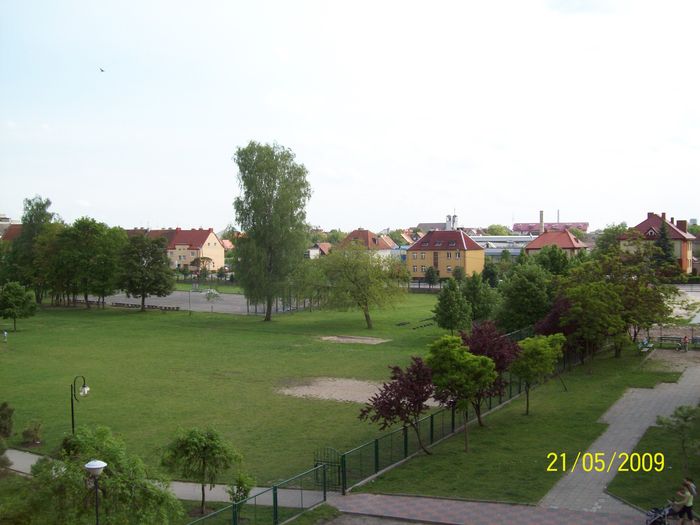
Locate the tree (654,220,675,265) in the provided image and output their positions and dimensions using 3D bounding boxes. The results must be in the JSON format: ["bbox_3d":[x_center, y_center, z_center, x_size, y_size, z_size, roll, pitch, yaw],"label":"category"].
[{"bbox_3d":[60.383,-2.553,139.724,4.423,11.191,4.423,0,3,23],"label":"tree"}]

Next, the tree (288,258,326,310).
[{"bbox_3d":[-5.612,2.975,96.126,5.018,7.007,5.018,0,2,0],"label":"tree"}]

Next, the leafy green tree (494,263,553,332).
[{"bbox_3d":[16.790,3.622,70.131,5.409,7.253,5.409,0,3,13],"label":"leafy green tree"}]

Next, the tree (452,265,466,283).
[{"bbox_3d":[23.659,3.032,157.061,3.020,5.200,2.930,-1,1,9],"label":"tree"}]

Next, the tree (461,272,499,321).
[{"bbox_3d":[14.427,3.826,80.623,4.105,5.891,4.105,0,3,10],"label":"tree"}]

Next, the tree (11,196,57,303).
[{"bbox_3d":[-48.247,-1.837,110.946,7.036,16.392,7.036,-2,3,-23],"label":"tree"}]

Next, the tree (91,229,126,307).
[{"bbox_3d":[-39.858,0.818,120.158,6.590,13.510,6.400,-1,1,-18],"label":"tree"}]

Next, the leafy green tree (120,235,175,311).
[{"bbox_3d":[-27.780,1.405,98.800,7.348,10.404,7.348,-2,3,-16],"label":"leafy green tree"}]

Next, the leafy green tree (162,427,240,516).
[{"bbox_3d":[-5.741,7.999,27.912,2.910,3.466,2.910,-2,3,-12],"label":"leafy green tree"}]

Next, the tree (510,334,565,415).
[{"bbox_3d":[10.649,6.316,41.252,3.060,4.480,2.960,-1,1,14],"label":"tree"}]

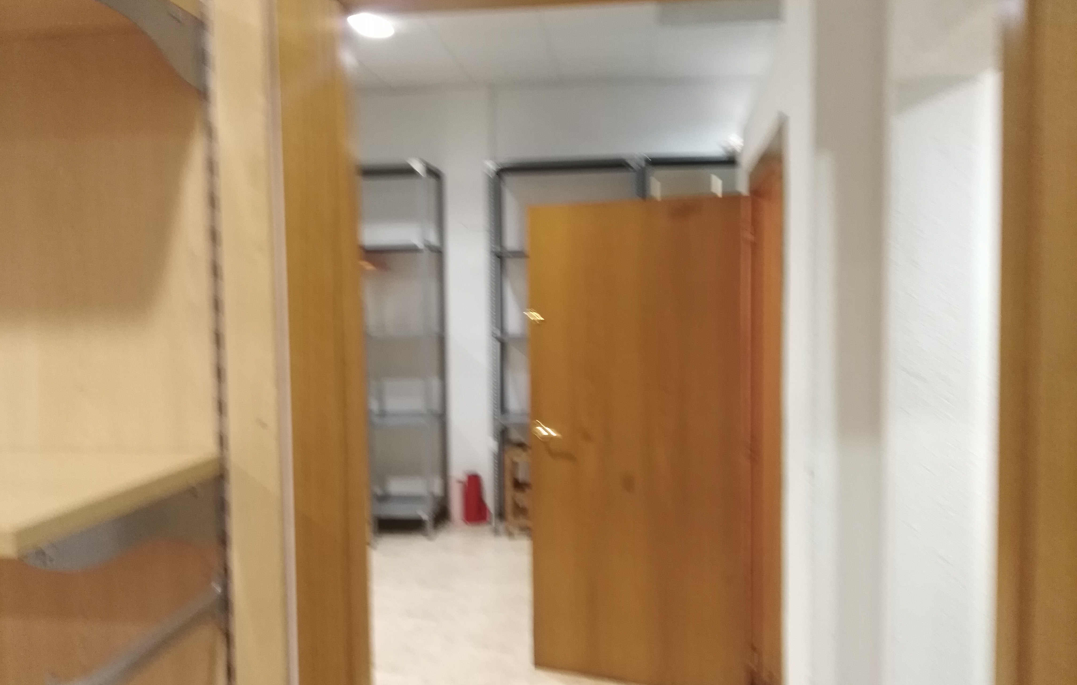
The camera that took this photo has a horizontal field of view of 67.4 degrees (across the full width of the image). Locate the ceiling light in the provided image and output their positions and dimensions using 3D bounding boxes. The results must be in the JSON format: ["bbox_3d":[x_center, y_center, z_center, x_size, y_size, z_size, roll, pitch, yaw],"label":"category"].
[{"bbox_3d":[-0.924,-1.737,4.475,0.200,0.050,0.200,0,3,9],"label":"ceiling light"}]

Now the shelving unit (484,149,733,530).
[{"bbox_3d":[0.623,0.041,5.651,1.900,2.530,0.400,0,3,9],"label":"shelving unit"}]

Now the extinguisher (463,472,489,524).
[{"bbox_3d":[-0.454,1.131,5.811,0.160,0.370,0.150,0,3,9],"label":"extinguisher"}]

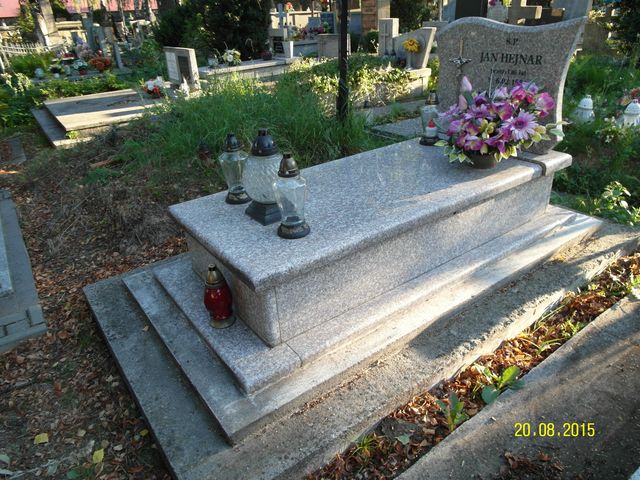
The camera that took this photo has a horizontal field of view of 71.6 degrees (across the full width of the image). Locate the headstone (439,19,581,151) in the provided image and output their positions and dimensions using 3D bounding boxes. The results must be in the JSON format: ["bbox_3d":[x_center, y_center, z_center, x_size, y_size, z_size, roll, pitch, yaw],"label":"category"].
[{"bbox_3d":[1.017,-0.896,2.542,0.078,0.678,0.845,-20,31,-31],"label":"headstone"}]

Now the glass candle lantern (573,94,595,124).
[{"bbox_3d":[2.629,-1.260,4.334,0.165,0.300,0.165,-20,31,-30],"label":"glass candle lantern"}]

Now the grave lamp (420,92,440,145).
[{"bbox_3d":[0.693,-0.763,2.772,0.125,0.290,0.125,-20,31,-30],"label":"grave lamp"}]

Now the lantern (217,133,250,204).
[{"bbox_3d":[-0.387,-0.326,2.012,0.131,0.304,0.131,-20,31,-30],"label":"lantern"}]

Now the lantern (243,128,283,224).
[{"bbox_3d":[-0.212,-0.273,1.821,0.186,0.357,0.186,-20,31,-30],"label":"lantern"}]

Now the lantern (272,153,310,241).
[{"bbox_3d":[-0.110,-0.171,1.655,0.133,0.306,0.133,-3,26,2],"label":"lantern"}]

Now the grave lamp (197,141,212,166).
[{"bbox_3d":[-0.992,-0.738,3.801,0.120,0.223,0.120,-20,31,-30],"label":"grave lamp"}]

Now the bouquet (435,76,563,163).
[{"bbox_3d":[0.900,-0.628,2.338,0.413,0.413,0.624,-20,31,-30],"label":"bouquet"}]

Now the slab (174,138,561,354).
[{"bbox_3d":[0.331,-0.157,2.289,1.911,0.328,0.849,-20,31,-30],"label":"slab"}]

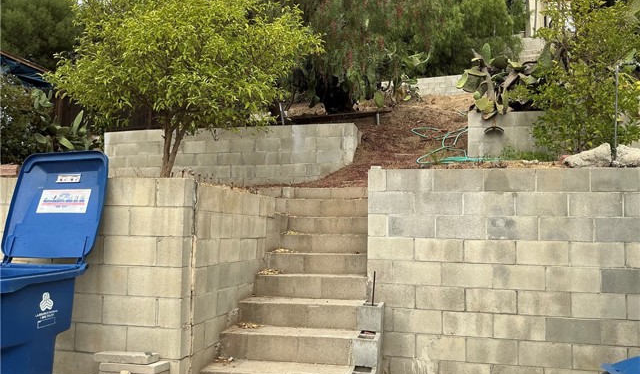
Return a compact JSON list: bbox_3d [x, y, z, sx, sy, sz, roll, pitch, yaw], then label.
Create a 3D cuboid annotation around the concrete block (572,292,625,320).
[{"bbox_3d":[2.219,0.944,4.175,0.395,0.195,0.195,0,-3,11],"label":"concrete block"}]

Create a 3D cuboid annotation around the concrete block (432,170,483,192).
[{"bbox_3d":[1.185,-0.057,4.435,0.395,0.195,0.195,0,-3,11],"label":"concrete block"}]

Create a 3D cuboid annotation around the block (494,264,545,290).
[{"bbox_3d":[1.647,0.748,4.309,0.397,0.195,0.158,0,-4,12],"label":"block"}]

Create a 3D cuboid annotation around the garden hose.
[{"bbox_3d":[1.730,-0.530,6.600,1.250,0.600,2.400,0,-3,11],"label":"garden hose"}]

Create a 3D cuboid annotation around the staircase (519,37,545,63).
[{"bbox_3d":[7.676,-4.912,19.300,1.100,1.150,1.300,1,-5,6],"label":"staircase"}]

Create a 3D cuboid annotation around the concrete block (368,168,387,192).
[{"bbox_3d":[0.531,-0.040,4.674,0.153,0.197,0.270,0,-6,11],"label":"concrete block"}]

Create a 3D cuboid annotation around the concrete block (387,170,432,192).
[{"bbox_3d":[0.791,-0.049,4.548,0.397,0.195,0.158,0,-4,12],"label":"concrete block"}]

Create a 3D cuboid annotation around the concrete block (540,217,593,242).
[{"bbox_3d":[1.997,0.344,4.250,0.395,0.195,0.195,0,-3,11],"label":"concrete block"}]

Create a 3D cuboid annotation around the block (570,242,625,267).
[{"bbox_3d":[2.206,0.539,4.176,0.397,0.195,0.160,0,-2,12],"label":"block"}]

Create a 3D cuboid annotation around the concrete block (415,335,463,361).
[{"bbox_3d":[1.025,1.340,4.389,0.400,0.197,0.170,0,-6,11],"label":"concrete block"}]

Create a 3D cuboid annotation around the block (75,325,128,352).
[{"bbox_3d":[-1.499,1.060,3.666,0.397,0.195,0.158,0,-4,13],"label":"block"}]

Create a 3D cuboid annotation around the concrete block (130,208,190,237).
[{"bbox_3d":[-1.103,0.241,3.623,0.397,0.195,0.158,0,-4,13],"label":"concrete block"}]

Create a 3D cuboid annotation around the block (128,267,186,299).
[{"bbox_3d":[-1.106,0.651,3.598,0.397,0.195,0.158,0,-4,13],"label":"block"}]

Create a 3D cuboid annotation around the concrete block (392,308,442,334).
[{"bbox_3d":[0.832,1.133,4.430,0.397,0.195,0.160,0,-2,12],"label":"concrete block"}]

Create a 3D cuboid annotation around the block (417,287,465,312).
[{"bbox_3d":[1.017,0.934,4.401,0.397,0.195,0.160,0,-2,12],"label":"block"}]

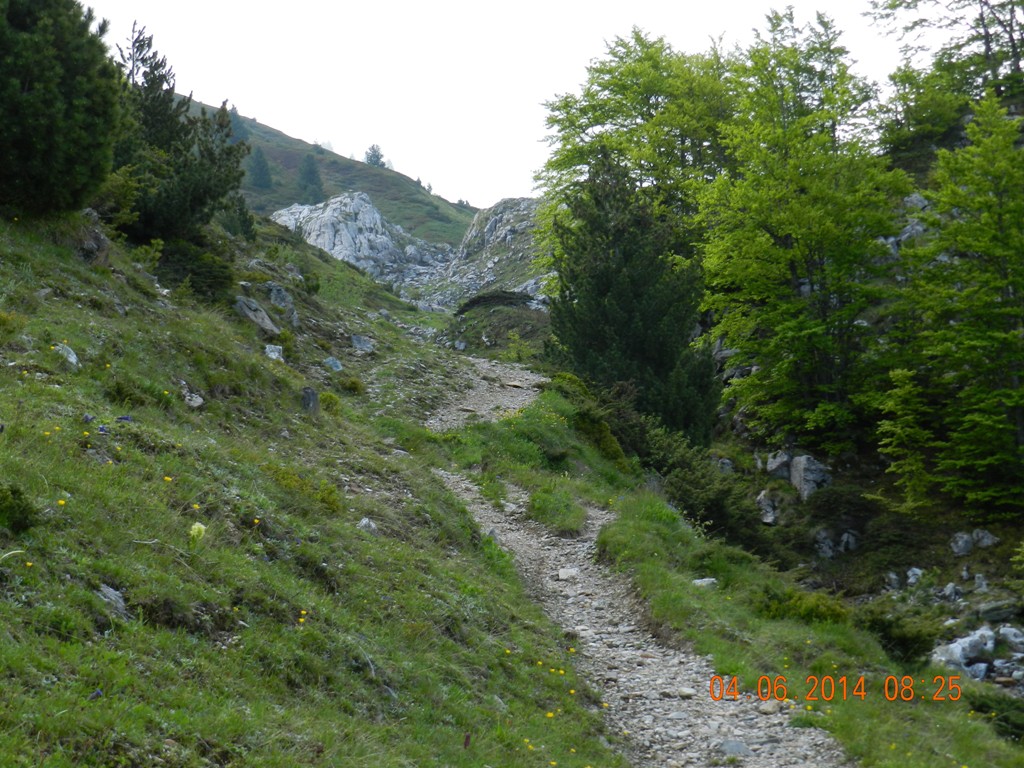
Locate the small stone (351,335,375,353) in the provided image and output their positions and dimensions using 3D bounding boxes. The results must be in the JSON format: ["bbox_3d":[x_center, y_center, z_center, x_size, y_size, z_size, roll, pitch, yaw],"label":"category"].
[{"bbox_3d":[-1.969,-0.534,26.500,0.316,0.237,0.285,0,-6,0],"label":"small stone"}]

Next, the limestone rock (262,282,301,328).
[{"bbox_3d":[-3.094,-1.054,27.000,0.510,0.592,0.510,1,-5,-7],"label":"limestone rock"}]

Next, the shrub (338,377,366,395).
[{"bbox_3d":[-1.784,0.017,22.500,0.313,0.187,0.282,0,-5,-5],"label":"shrub"}]

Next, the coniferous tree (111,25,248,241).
[{"bbox_3d":[-3.636,-2.751,22.000,1.509,2.362,1.509,0,-6,0],"label":"coniferous tree"}]

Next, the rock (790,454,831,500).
[{"bbox_3d":[4.897,1.534,33.000,0.656,0.725,0.591,-1,-5,8],"label":"rock"}]

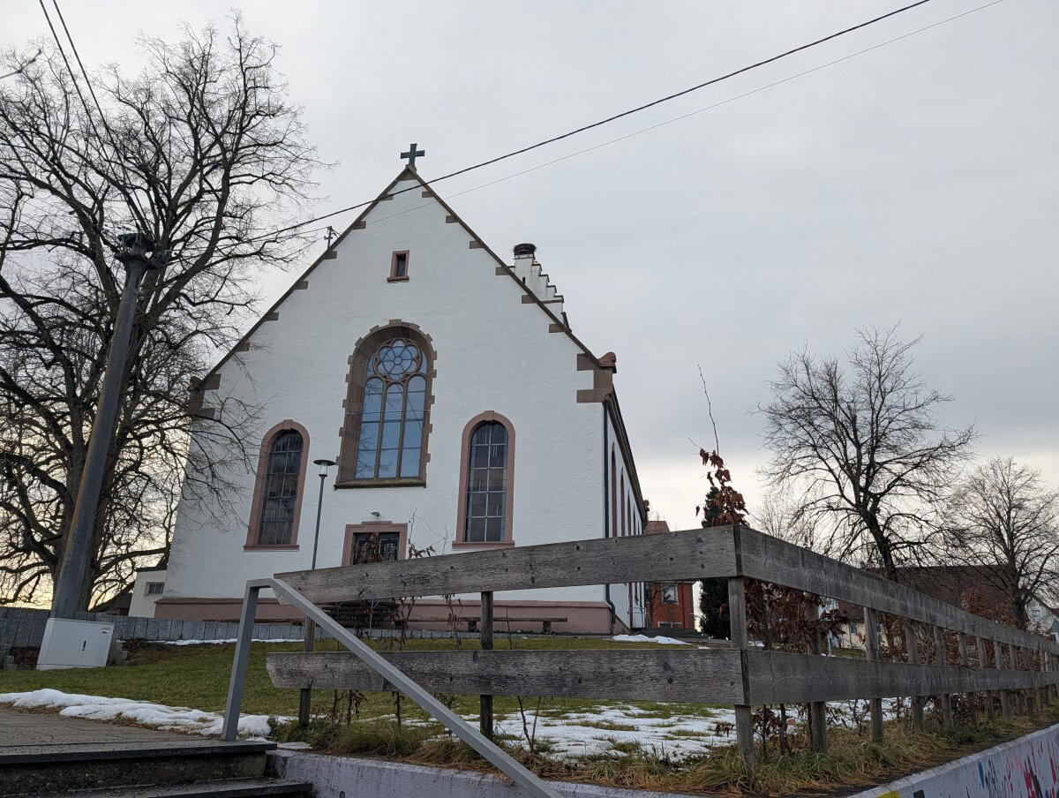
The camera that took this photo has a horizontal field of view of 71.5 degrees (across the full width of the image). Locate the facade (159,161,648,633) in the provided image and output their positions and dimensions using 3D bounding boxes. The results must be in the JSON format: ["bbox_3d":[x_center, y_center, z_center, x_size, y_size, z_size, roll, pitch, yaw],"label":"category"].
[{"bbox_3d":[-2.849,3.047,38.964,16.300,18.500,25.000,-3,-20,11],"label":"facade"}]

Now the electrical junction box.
[{"bbox_3d":[-8.895,4.833,14.459,0.330,0.900,1.120,-12,-23,33],"label":"electrical junction box"}]

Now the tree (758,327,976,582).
[{"bbox_3d":[13.156,3.063,28.126,7.800,12.800,7.700,-3,-20,11],"label":"tree"}]

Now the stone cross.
[{"bbox_3d":[-4.835,-10.161,30.950,1.050,1.100,0.260,-3,-20,11],"label":"stone cross"}]

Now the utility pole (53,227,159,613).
[{"bbox_3d":[-9.638,0.601,16.660,1.000,9.970,0.700,-3,-20,11],"label":"utility pole"}]

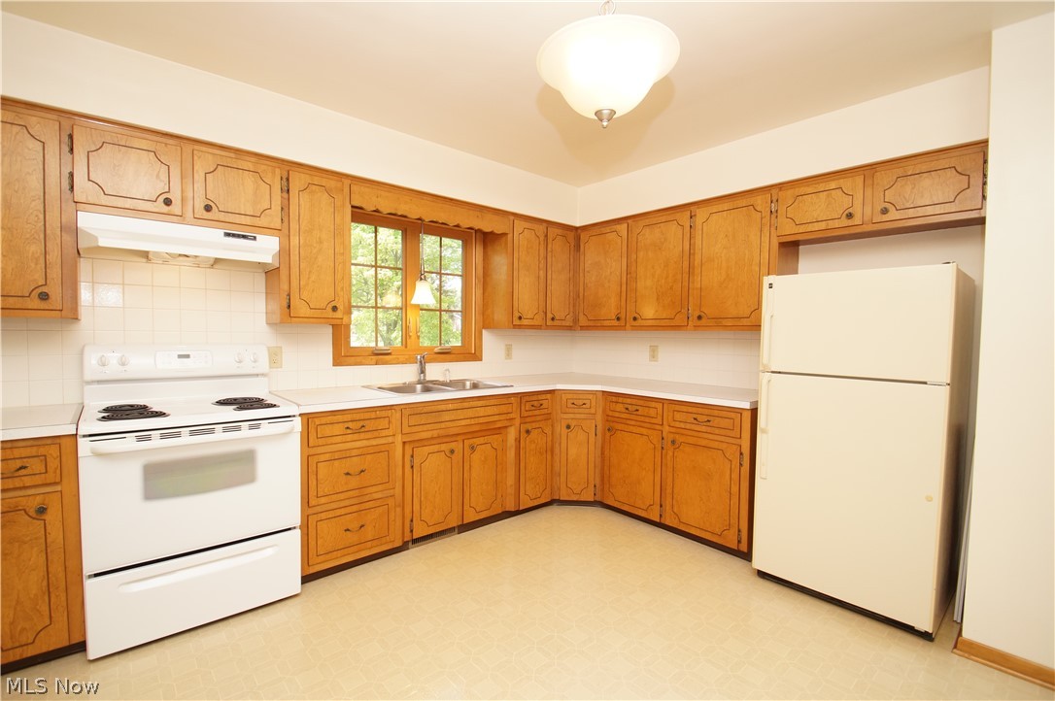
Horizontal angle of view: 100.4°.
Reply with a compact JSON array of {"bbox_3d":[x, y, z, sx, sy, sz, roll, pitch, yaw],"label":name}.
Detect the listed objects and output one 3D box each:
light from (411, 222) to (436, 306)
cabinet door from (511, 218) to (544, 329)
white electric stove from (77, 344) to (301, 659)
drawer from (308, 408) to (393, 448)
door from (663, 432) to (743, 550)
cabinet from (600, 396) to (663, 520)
[{"bbox_3d":[-0.710,-0.618,2.983,0.153,0.612,0.153,-1,3,-38],"label":"light"},{"bbox_3d":[0.004,-0.592,3.421,0.294,0.786,0.030,-1,3,-39],"label":"cabinet door"},{"bbox_3d":[-1.585,0.589,2.128,0.760,1.208,0.694,-1,3,-38],"label":"white electric stove"},{"bbox_3d":[-1.038,0.388,2.440,0.435,0.142,0.460,-1,3,-40],"label":"drawer"},{"bbox_3d":[1.053,0.831,2.679,0.022,0.598,0.482,-1,3,-44],"label":"door"},{"bbox_3d":[0.922,0.714,3.223,0.592,0.806,0.495,-1,3,-44],"label":"cabinet"}]

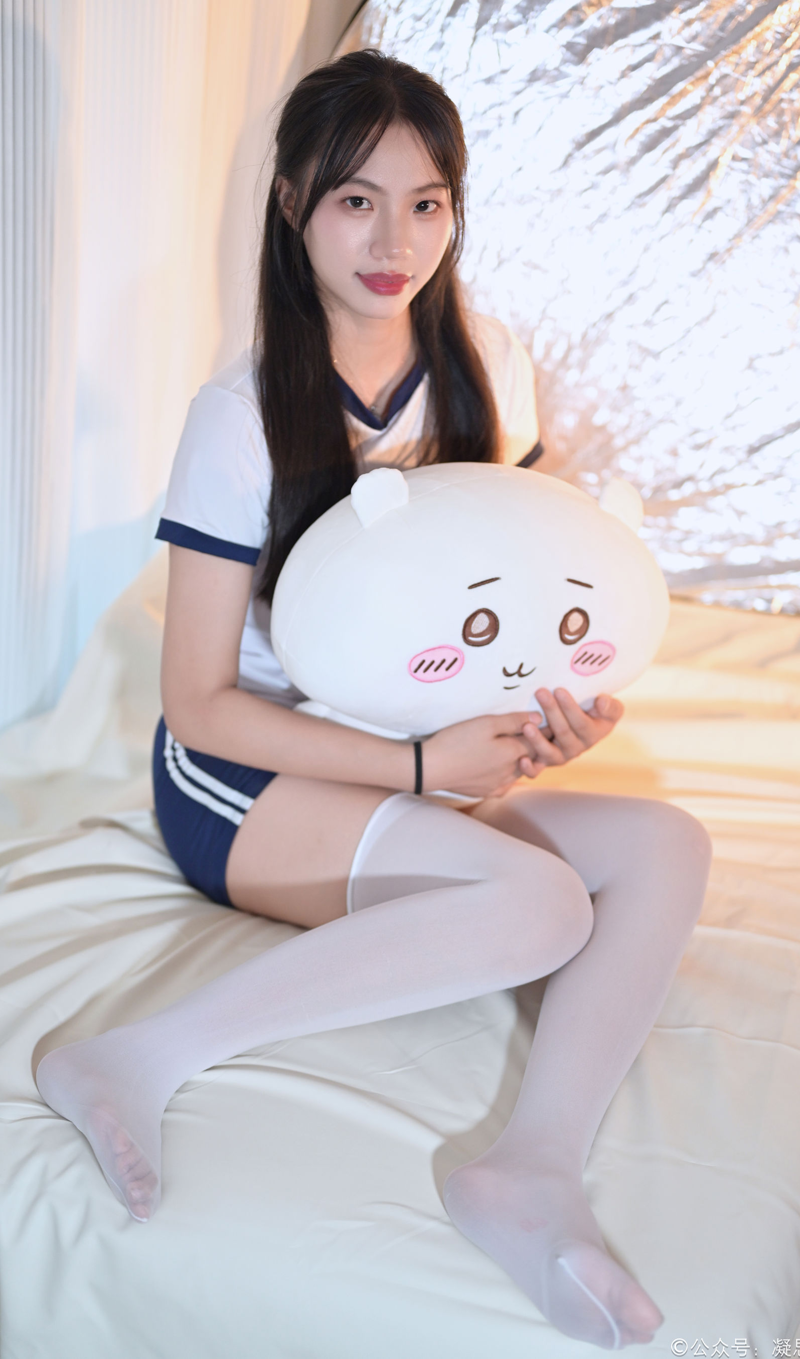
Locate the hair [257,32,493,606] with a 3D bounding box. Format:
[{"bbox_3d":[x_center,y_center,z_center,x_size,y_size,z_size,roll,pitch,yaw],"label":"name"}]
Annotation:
[{"bbox_3d":[-0.022,-0.329,1.750,0.235,0.520,0.250,-4,20,-21],"label":"hair"}]

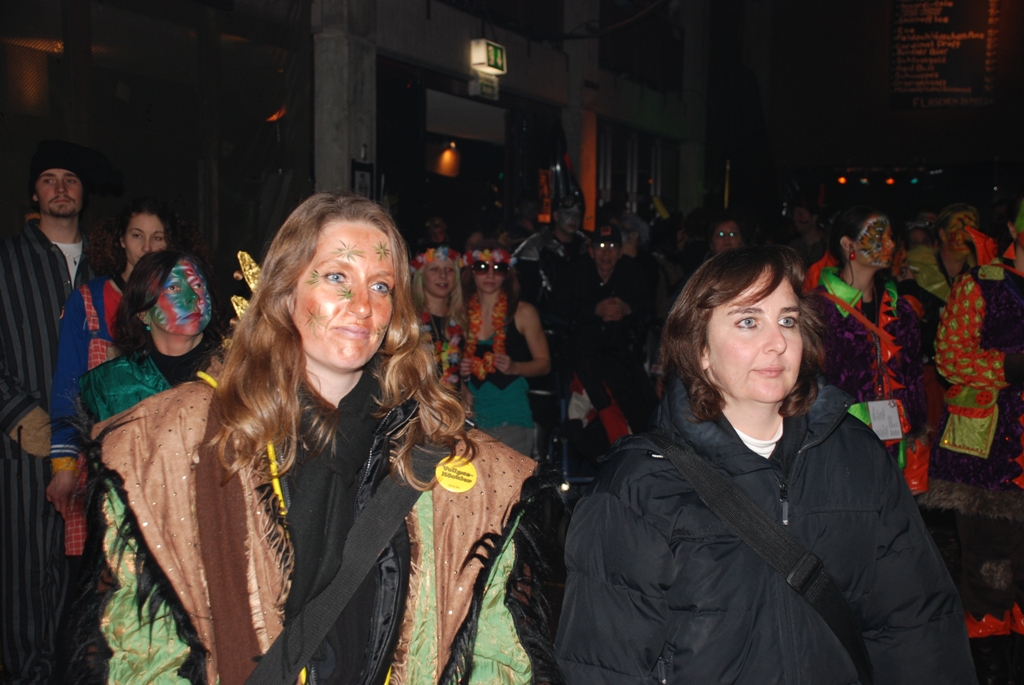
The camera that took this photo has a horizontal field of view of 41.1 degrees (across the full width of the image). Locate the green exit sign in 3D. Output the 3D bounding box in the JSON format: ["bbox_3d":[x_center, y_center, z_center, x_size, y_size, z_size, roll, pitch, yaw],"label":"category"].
[{"bbox_3d":[-0.143,-1.735,8.300,0.100,0.170,0.300,2,4,24],"label":"green exit sign"}]

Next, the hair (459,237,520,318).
[{"bbox_3d":[-0.095,-0.284,6.060,0.255,0.350,0.220,1,3,2],"label":"hair"}]

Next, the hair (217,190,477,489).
[{"bbox_3d":[-0.230,-0.003,1.840,0.335,0.385,0.270,-1,4,-25],"label":"hair"}]

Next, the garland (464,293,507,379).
[{"bbox_3d":[-0.115,-0.030,5.950,0.190,0.390,0.220,0,3,0],"label":"garland"}]

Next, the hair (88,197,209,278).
[{"bbox_3d":[-1.099,-0.313,4.130,0.350,0.260,0.260,-1,4,-24],"label":"hair"}]

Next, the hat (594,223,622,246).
[{"bbox_3d":[0.579,-0.648,8.200,0.175,0.145,0.215,1,3,3],"label":"hat"}]

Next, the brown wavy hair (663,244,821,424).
[{"bbox_3d":[0.329,-0.013,1.950,0.225,0.255,0.235,-1,4,-24],"label":"brown wavy hair"}]

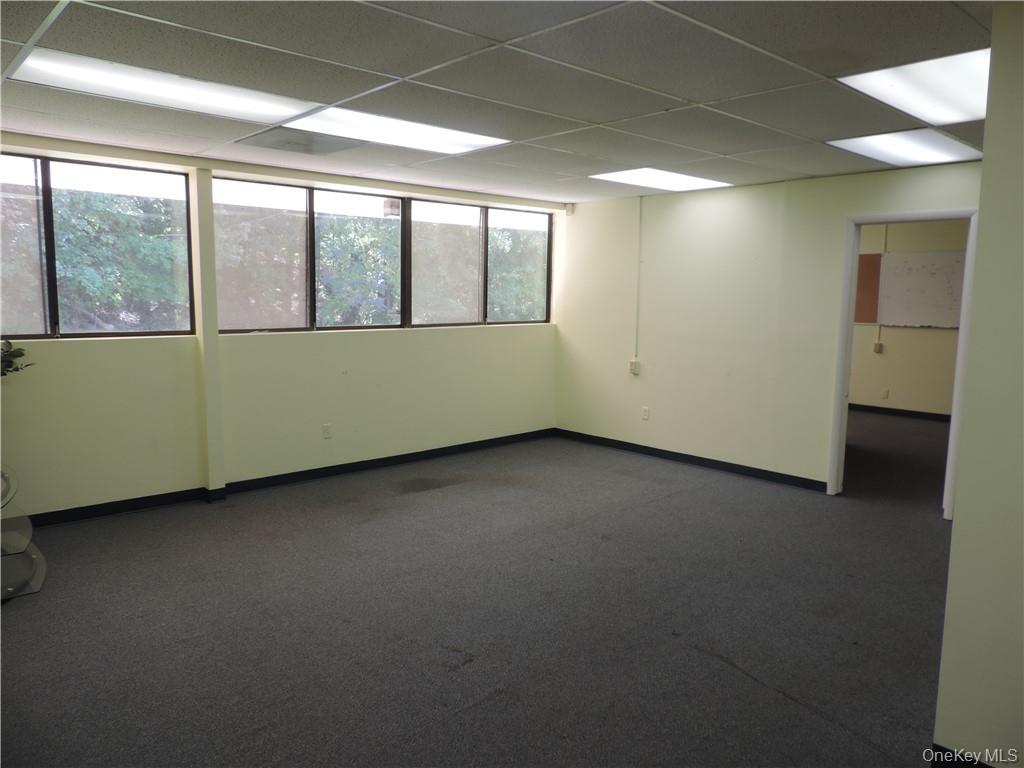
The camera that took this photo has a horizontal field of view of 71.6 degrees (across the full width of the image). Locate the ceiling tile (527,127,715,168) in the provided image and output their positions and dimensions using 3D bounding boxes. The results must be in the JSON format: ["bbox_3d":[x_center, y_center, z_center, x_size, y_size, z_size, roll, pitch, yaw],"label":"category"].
[{"bbox_3d":[0.716,-1.455,4.376,1.203,0.020,0.594,-6,11,-41],"label":"ceiling tile"}]

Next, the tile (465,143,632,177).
[{"bbox_3d":[0.309,-1.524,4.824,1.203,0.020,0.594,-6,11,-41],"label":"tile"}]

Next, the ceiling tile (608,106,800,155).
[{"bbox_3d":[1.123,-1.386,3.927,1.203,0.020,0.594,-6,11,-41],"label":"ceiling tile"}]

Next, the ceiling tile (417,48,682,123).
[{"bbox_3d":[0.216,-1.286,3.119,1.203,0.020,0.594,-6,11,-41],"label":"ceiling tile"}]

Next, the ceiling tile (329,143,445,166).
[{"bbox_3d":[-0.778,-1.517,4.667,0.594,0.020,0.594,-6,11,-41],"label":"ceiling tile"}]

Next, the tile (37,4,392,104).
[{"bbox_3d":[-1.099,-1.253,2.760,1.203,0.020,0.594,-6,11,-41],"label":"tile"}]

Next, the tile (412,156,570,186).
[{"bbox_3d":[-0.098,-1.593,5.273,1.203,0.020,0.594,-6,11,-41],"label":"tile"}]

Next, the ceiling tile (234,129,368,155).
[{"bbox_3d":[-1.232,-1.467,4.263,0.594,0.020,0.594,-6,11,-41],"label":"ceiling tile"}]

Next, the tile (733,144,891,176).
[{"bbox_3d":[1.967,-1.480,4.678,1.033,0.020,0.594,-6,11,-41],"label":"tile"}]

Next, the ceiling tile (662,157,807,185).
[{"bbox_3d":[1.565,-1.550,5.131,1.045,0.020,0.594,-6,11,-41],"label":"ceiling tile"}]

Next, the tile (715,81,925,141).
[{"bbox_3d":[1.530,-1.318,3.479,1.203,0.020,0.594,-6,11,-41],"label":"tile"}]

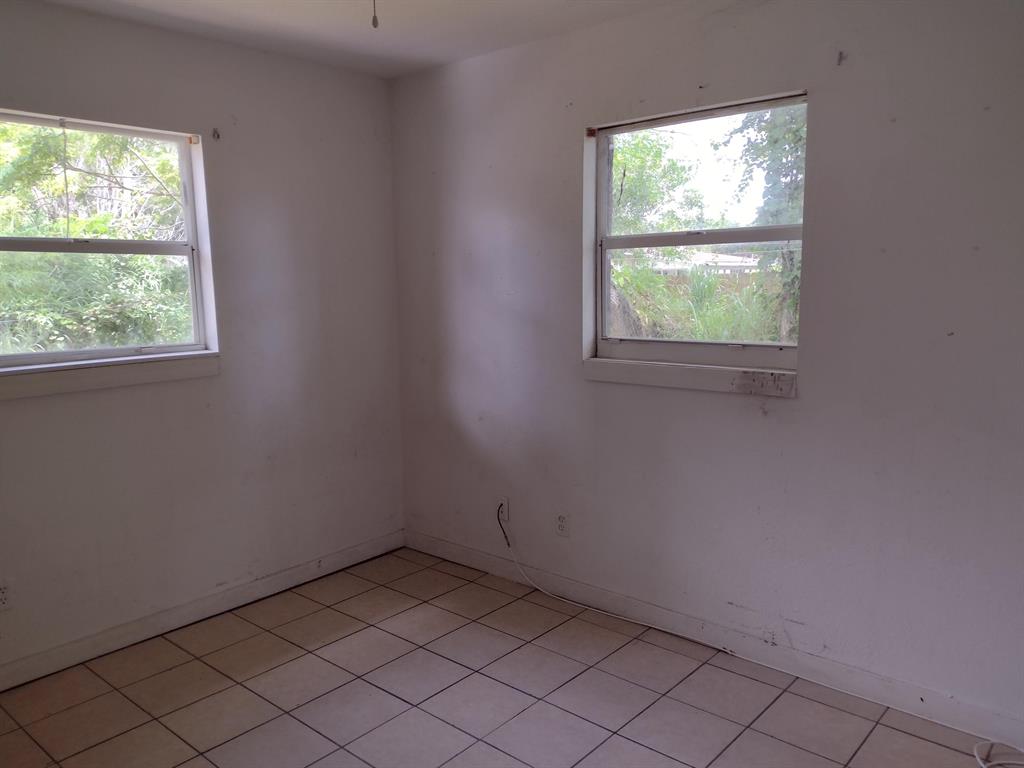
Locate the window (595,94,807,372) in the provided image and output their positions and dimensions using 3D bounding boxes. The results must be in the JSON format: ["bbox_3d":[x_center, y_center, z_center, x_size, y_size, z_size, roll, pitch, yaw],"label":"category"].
[{"bbox_3d":[0.726,-0.553,3.119,0.921,0.959,0.080,6,11,41],"label":"window"}]

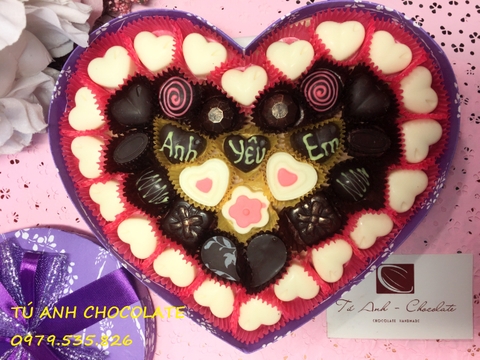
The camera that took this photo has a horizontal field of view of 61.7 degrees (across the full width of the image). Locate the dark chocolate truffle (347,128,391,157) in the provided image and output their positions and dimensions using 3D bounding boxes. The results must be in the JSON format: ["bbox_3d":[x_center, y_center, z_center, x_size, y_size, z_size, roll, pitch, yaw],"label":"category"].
[{"bbox_3d":[0.072,-0.021,0.229,0.025,0.014,0.017,3,93,0],"label":"dark chocolate truffle"}]

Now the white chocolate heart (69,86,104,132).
[{"bbox_3d":[-0.098,-0.045,0.257,0.025,0.013,0.028,20,98,4],"label":"white chocolate heart"}]

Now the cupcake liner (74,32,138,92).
[{"bbox_3d":[-0.075,-0.067,0.237,0.034,0.022,0.033,0,93,0],"label":"cupcake liner"}]

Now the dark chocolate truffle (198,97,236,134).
[{"bbox_3d":[-0.014,-0.039,0.245,0.022,0.018,0.022,0,93,5],"label":"dark chocolate truffle"}]

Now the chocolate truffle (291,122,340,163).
[{"bbox_3d":[0.046,-0.022,0.241,0.029,0.015,0.026,-9,93,5],"label":"chocolate truffle"}]

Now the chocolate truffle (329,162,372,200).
[{"bbox_3d":[0.065,0.002,0.238,0.023,0.018,0.023,0,93,0],"label":"chocolate truffle"}]

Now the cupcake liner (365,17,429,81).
[{"bbox_3d":[0.084,-0.070,0.225,0.033,0.020,0.033,0,93,0],"label":"cupcake liner"}]

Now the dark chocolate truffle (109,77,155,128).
[{"bbox_3d":[-0.062,-0.043,0.233,0.026,0.016,0.024,-42,92,2],"label":"dark chocolate truffle"}]

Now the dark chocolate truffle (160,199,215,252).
[{"bbox_3d":[-0.032,0.028,0.249,0.023,0.016,0.024,35,95,2],"label":"dark chocolate truffle"}]

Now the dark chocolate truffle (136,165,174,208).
[{"bbox_3d":[-0.051,0.004,0.238,0.024,0.017,0.025,0,89,0],"label":"dark chocolate truffle"}]

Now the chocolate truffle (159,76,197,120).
[{"bbox_3d":[-0.037,-0.048,0.239,0.024,0.017,0.025,0,89,0],"label":"chocolate truffle"}]

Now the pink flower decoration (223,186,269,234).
[{"bbox_3d":[0.004,0.018,0.242,0.028,0.013,0.028,0,93,5],"label":"pink flower decoration"}]

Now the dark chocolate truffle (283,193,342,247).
[{"bbox_3d":[0.046,0.024,0.245,0.025,0.017,0.025,-30,92,9],"label":"dark chocolate truffle"}]

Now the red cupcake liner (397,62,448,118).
[{"bbox_3d":[0.106,-0.052,0.236,0.030,0.019,0.033,-4,93,5],"label":"red cupcake liner"}]

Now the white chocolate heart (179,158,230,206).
[{"bbox_3d":[-0.019,0.002,0.236,0.029,0.014,0.026,-19,93,1],"label":"white chocolate heart"}]

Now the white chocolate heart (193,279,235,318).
[{"bbox_3d":[-0.014,0.077,0.260,0.028,0.013,0.025,32,98,2],"label":"white chocolate heart"}]

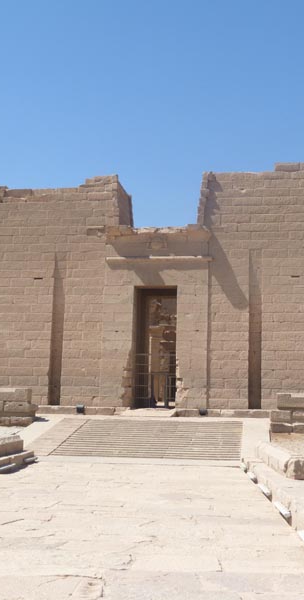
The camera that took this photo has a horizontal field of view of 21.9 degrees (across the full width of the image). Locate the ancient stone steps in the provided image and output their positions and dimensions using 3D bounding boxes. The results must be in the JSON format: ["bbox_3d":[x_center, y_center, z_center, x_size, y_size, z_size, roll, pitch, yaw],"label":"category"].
[{"bbox_3d":[0.116,4.646,26.568,5.819,1.017,5.826,0,-8,8],"label":"ancient stone steps"}]

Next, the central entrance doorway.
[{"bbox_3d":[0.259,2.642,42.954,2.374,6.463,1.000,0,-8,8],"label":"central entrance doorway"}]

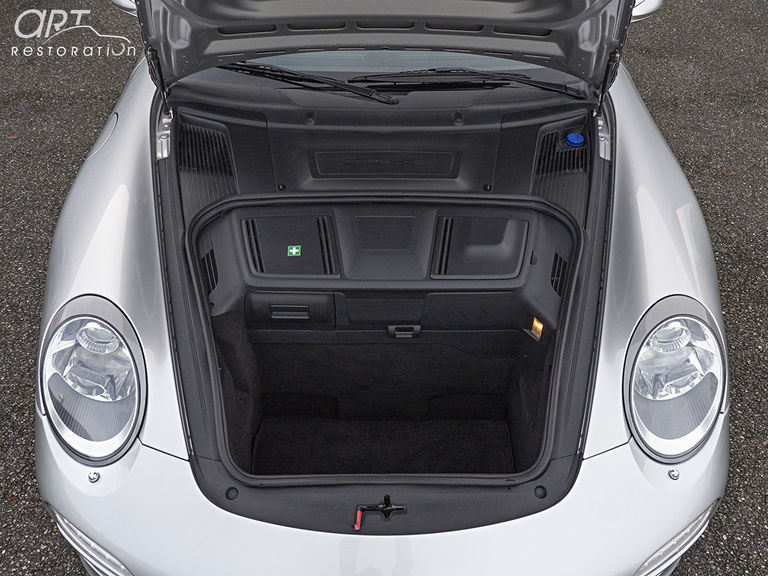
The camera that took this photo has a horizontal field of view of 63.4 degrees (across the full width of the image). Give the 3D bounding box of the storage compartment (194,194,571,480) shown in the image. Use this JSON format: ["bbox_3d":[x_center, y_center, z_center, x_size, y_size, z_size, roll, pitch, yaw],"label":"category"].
[{"bbox_3d":[0.000,0.170,1.510,0.830,0.560,0.560,0,44,0],"label":"storage compartment"}]

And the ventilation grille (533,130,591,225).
[{"bbox_3d":[0.455,-0.287,1.600,0.135,0.040,0.290,0,62,0],"label":"ventilation grille"}]

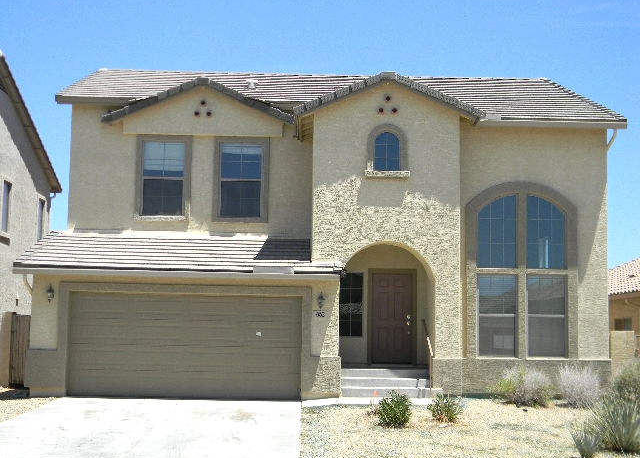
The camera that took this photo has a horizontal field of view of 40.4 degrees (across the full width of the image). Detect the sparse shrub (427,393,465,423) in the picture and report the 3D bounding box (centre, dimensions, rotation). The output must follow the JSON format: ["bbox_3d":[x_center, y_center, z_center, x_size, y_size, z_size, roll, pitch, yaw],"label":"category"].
[{"bbox_3d":[2.200,3.120,15.232,0.667,0.468,0.600,1,-5,-1],"label":"sparse shrub"}]

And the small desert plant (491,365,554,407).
[{"bbox_3d":[4.094,3.146,17.566,1.298,0.767,1.000,1,-5,-1],"label":"small desert plant"}]

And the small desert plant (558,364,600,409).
[{"bbox_3d":[5.251,3.139,17.585,0.854,0.827,0.800,1,-5,-1],"label":"small desert plant"}]

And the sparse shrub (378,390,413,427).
[{"bbox_3d":[1.262,3.013,14.715,0.610,0.583,0.580,1,-5,-1],"label":"sparse shrub"}]

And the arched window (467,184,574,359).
[{"bbox_3d":[4.374,0.903,18.908,2.336,3.839,0.200,1,-5,-1],"label":"arched window"}]

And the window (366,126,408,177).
[{"bbox_3d":[1.443,-1.664,18.641,0.956,1.149,0.160,1,-5,-1],"label":"window"}]

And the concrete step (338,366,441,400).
[{"bbox_3d":[1.474,3.265,18.345,2.065,0.580,0.850,1,-5,-1],"label":"concrete step"}]

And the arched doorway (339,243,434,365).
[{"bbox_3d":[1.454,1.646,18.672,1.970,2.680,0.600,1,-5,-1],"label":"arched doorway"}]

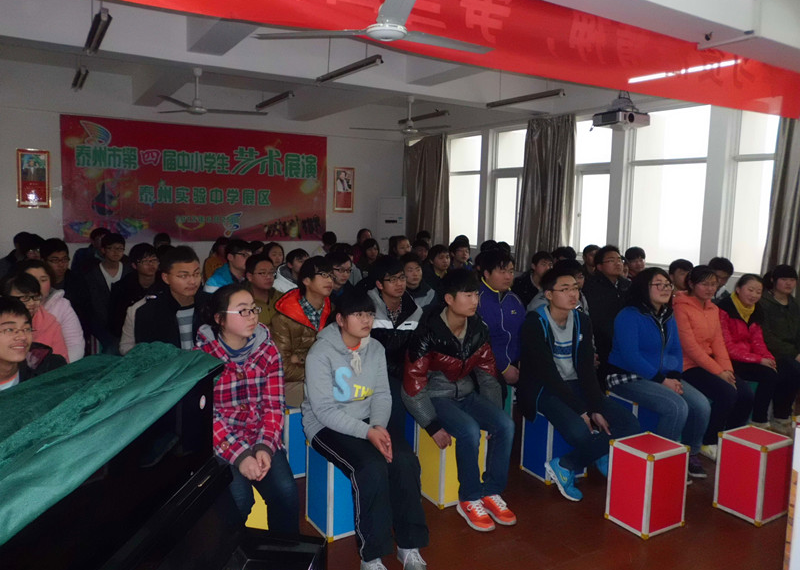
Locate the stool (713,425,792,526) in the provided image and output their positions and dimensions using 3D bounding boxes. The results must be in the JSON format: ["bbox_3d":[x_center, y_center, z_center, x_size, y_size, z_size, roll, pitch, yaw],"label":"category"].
[{"bbox_3d":[1.869,0.991,3.167,0.294,0.398,0.238,-2,7,-30],"label":"stool"}]

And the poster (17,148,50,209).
[{"bbox_3d":[-5.008,-1.447,8.226,0.390,0.790,0.030,-3,8,-31],"label":"poster"}]

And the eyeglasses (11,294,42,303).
[{"bbox_3d":[-2.058,0.070,3.287,0.140,0.045,0.140,5,7,32],"label":"eyeglasses"}]

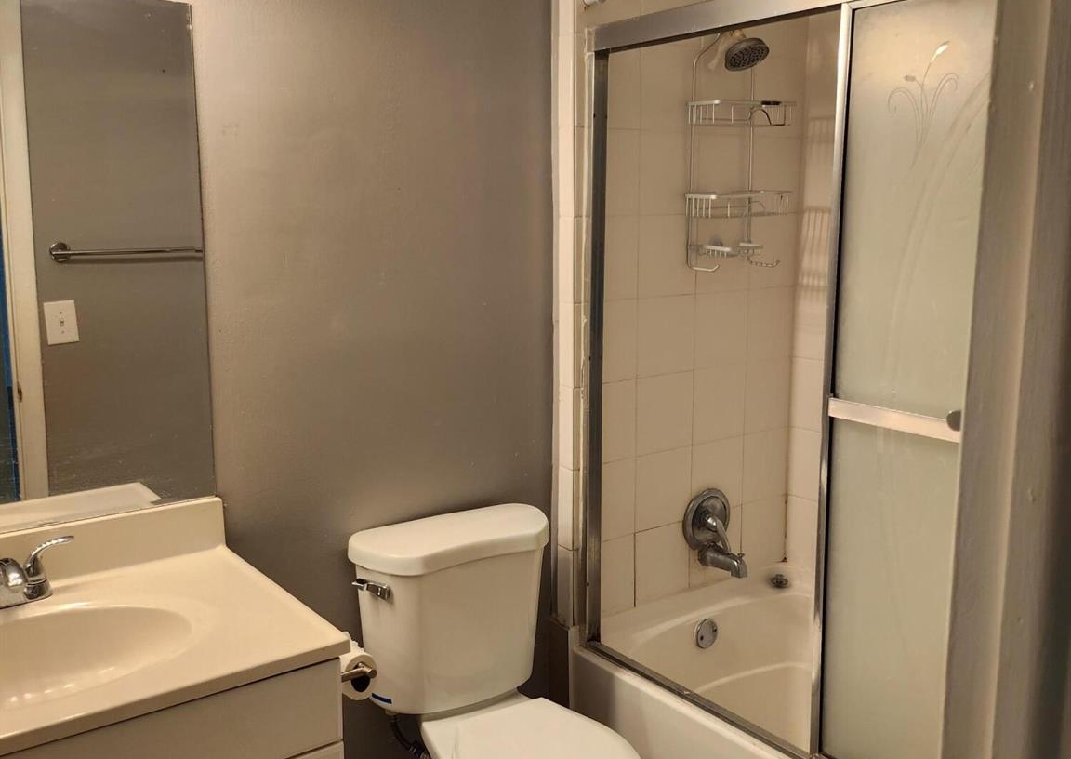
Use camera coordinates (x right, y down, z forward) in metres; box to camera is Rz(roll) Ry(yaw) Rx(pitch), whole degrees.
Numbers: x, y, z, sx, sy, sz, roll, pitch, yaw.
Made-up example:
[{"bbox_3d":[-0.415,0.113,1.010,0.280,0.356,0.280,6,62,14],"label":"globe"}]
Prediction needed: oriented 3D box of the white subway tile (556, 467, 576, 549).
[{"bbox_3d":[0.078,0.311,2.400,0.010,0.196,0.054,-7,12,-36],"label":"white subway tile"}]

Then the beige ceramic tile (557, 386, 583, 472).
[{"bbox_3d":[0.077,0.116,2.366,0.010,0.196,0.054,-7,12,-36],"label":"beige ceramic tile"}]

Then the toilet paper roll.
[{"bbox_3d":[-0.312,0.476,1.642,0.074,0.074,0.102,-7,12,-36],"label":"toilet paper roll"}]

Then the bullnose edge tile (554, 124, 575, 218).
[{"bbox_3d":[0.076,-0.472,2.265,0.010,0.199,0.054,-7,12,-36],"label":"bullnose edge tile"}]

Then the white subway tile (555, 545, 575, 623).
[{"bbox_3d":[0.078,0.507,2.434,0.010,0.199,0.054,-7,12,-36],"label":"white subway tile"}]

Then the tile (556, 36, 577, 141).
[{"bbox_3d":[0.076,-0.671,2.231,0.010,0.201,0.054,-7,12,-36],"label":"tile"}]

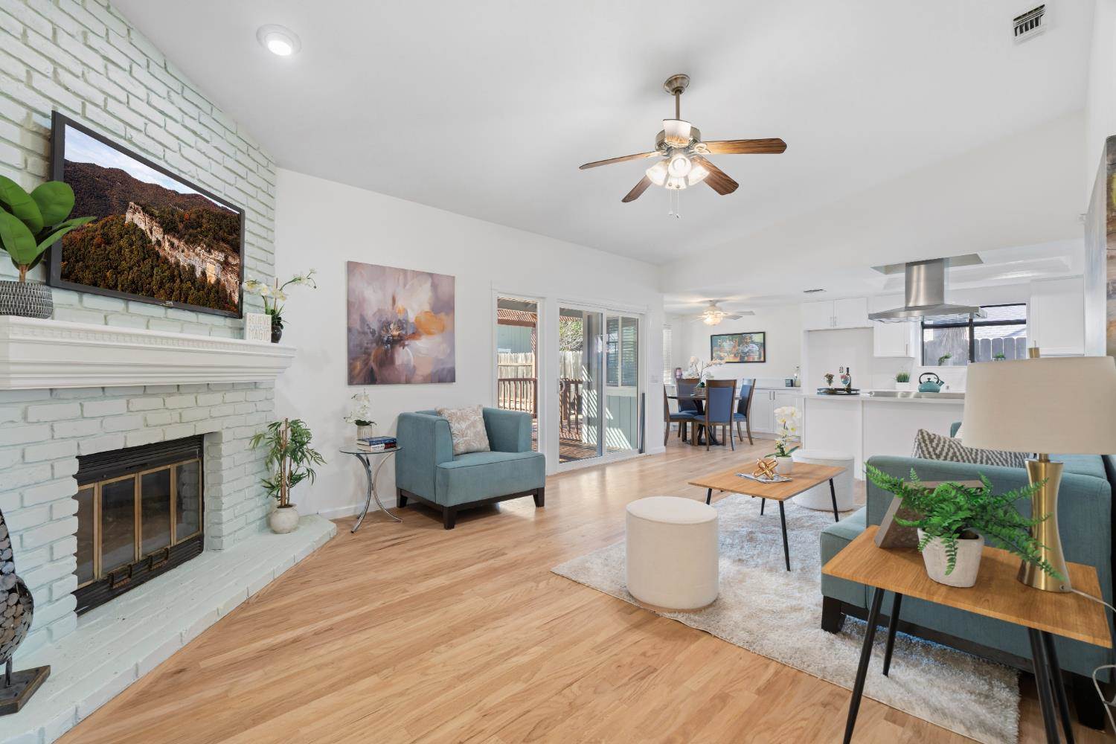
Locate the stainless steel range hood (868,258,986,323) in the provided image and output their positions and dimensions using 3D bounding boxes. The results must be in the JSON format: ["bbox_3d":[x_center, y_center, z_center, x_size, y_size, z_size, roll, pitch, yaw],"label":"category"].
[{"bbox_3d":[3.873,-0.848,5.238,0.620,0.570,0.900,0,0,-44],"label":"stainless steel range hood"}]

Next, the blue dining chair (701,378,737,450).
[{"bbox_3d":[2.400,0.645,7.560,0.470,1.050,0.600,0,0,0],"label":"blue dining chair"}]

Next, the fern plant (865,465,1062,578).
[{"bbox_3d":[1.168,0.448,1.440,0.460,0.345,0.420,0,0,39],"label":"fern plant"}]

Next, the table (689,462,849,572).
[{"bbox_3d":[1.490,0.928,3.430,1.250,0.445,0.580,0,0,-44],"label":"table"}]

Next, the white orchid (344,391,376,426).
[{"bbox_3d":[-1.556,0.288,3.900,0.230,0.280,0.190,0,0,0],"label":"white orchid"}]

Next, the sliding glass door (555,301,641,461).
[{"bbox_3d":[0.572,0.165,6.366,0.110,1.895,1.660,0,0,45],"label":"sliding glass door"}]

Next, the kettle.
[{"bbox_3d":[4.096,0.116,5.450,0.280,0.225,0.230,0,0,38],"label":"kettle"}]

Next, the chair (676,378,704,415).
[{"bbox_3d":[2.355,0.647,8.760,0.470,1.050,0.600,0,0,0],"label":"chair"}]

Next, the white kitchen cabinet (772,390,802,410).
[{"bbox_3d":[4.084,0.722,8.600,0.470,0.870,0.580,0,0,45],"label":"white kitchen cabinet"}]

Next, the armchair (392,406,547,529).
[{"bbox_3d":[-0.764,0.762,4.315,0.915,0.825,0.855,0,0,-42],"label":"armchair"}]

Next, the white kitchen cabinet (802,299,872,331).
[{"bbox_3d":[4.544,-0.900,7.974,0.983,0.480,0.560,0,0,45],"label":"white kitchen cabinet"}]

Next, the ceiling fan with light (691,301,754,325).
[{"bbox_3d":[2.556,-0.962,8.100,1.200,0.410,1.200,0,0,0],"label":"ceiling fan with light"}]

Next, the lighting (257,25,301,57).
[{"bbox_3d":[-1.494,-1.775,2.656,0.205,0.040,0.205,0,-11,-44],"label":"lighting"}]

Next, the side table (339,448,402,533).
[{"bbox_3d":[-1.437,0.885,3.830,0.450,0.570,0.450,0,0,-44],"label":"side table"}]

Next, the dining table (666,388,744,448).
[{"bbox_3d":[2.410,0.792,8.180,1.240,0.760,1.240,0,0,0],"label":"dining table"}]

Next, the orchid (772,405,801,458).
[{"bbox_3d":[1.592,0.415,3.470,0.220,0.360,0.200,0,0,0],"label":"orchid"}]

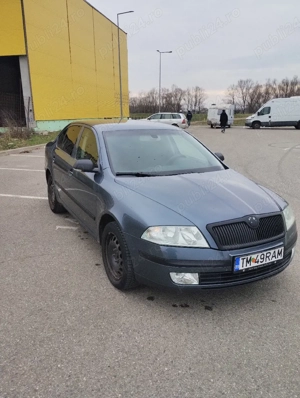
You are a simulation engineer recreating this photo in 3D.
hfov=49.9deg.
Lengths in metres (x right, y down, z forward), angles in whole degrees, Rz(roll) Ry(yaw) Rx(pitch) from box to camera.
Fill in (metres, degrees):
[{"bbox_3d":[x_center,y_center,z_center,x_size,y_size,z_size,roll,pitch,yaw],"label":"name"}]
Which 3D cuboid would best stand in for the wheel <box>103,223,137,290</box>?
[{"bbox_3d":[-0.225,0.517,2.975,0.205,0.635,0.635,-7,17,-28],"label":"wheel"}]

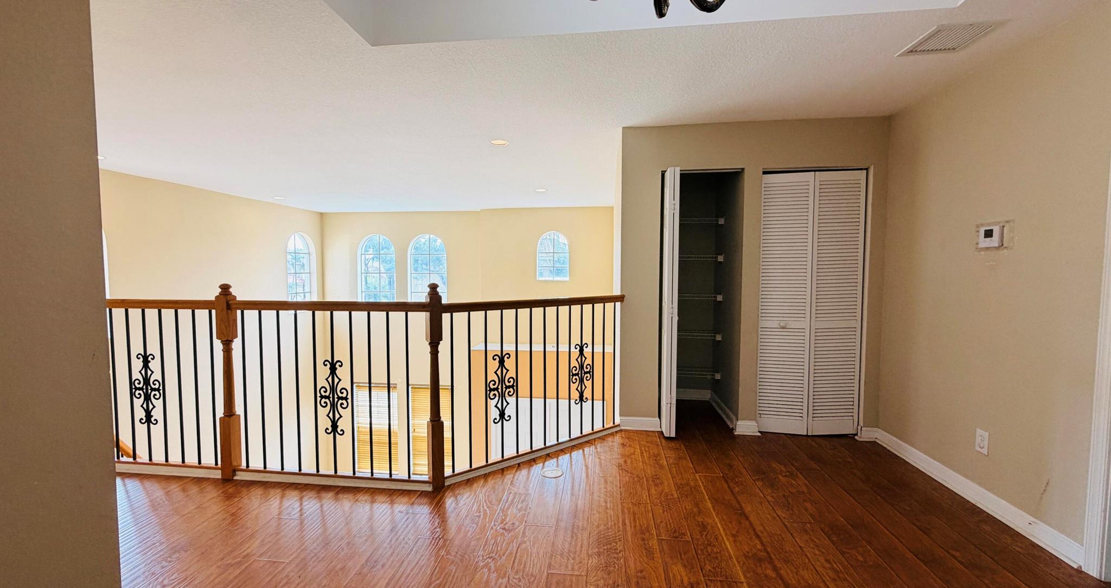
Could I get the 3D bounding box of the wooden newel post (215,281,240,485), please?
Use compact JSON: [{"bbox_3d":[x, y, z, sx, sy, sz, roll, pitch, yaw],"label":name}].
[{"bbox_3d":[-2.025,0.539,2.784,0.077,1.217,0.077,0,3,7],"label":"wooden newel post"}]

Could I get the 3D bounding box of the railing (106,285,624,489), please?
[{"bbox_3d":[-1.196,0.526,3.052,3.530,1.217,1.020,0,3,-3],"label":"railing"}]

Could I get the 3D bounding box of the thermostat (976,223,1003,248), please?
[{"bbox_3d":[2.336,-0.303,2.411,0.028,0.112,0.128,0,3,7],"label":"thermostat"}]

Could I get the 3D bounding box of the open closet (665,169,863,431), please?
[{"bbox_3d":[1.620,0.062,3.823,1.503,2.072,0.890,0,3,7],"label":"open closet"}]

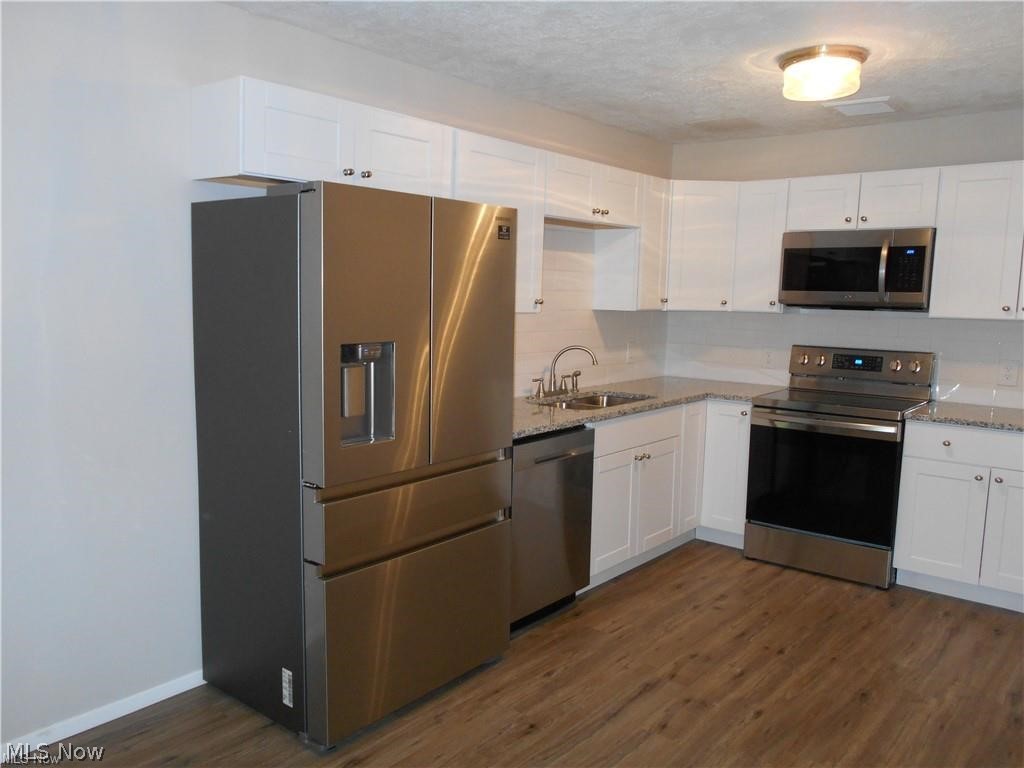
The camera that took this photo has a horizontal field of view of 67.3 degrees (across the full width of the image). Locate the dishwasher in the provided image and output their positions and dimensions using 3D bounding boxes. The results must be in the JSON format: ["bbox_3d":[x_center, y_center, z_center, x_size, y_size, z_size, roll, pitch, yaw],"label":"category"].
[{"bbox_3d":[-0.030,0.613,3.639,0.610,0.840,0.601,7,9,40],"label":"dishwasher"}]

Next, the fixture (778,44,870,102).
[{"bbox_3d":[1.274,-1.265,3.158,0.344,0.137,0.344,7,9,40],"label":"fixture"}]

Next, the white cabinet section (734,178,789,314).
[{"bbox_3d":[1.472,-0.806,4.547,0.304,0.763,0.025,7,9,40],"label":"white cabinet section"}]

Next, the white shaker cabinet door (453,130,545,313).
[{"bbox_3d":[-0.051,-0.704,3.471,0.025,0.763,0.603,7,9,40],"label":"white shaker cabinet door"}]

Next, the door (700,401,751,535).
[{"bbox_3d":[1.246,0.481,4.460,0.271,0.741,0.022,7,9,40],"label":"door"}]

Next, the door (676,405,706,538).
[{"bbox_3d":[1.036,0.480,4.474,0.045,0.759,0.277,6,8,40],"label":"door"}]

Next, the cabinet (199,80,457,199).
[{"bbox_3d":[-0.676,-0.878,2.912,0.321,0.304,0.949,7,9,40],"label":"cabinet"}]

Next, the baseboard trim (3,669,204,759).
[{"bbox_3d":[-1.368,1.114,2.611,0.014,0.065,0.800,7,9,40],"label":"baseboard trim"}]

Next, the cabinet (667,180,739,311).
[{"bbox_3d":[1.137,-0.820,4.604,0.400,0.755,0.022,0,7,-5],"label":"cabinet"}]

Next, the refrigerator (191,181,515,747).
[{"bbox_3d":[-0.555,0.234,2.893,0.745,1.782,0.890,7,9,40],"label":"refrigerator"}]

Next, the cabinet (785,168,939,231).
[{"bbox_3d":[1.975,-0.996,4.269,0.766,0.302,0.321,7,9,40],"label":"cabinet"}]

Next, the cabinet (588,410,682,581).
[{"bbox_3d":[0.437,0.531,4.208,0.620,0.822,0.885,7,9,40],"label":"cabinet"}]

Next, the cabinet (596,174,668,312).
[{"bbox_3d":[0.717,-0.825,4.598,0.318,0.766,0.323,7,9,40],"label":"cabinet"}]

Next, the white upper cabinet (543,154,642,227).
[{"bbox_3d":[0.323,-1.003,4.081,0.321,0.302,0.893,7,9,40],"label":"white upper cabinet"}]

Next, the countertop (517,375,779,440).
[{"bbox_3d":[0.628,0.101,4.151,0.900,0.033,2.420,7,9,40],"label":"countertop"}]

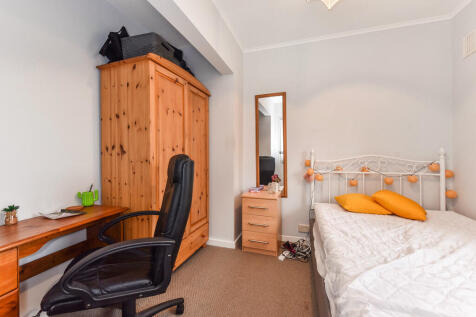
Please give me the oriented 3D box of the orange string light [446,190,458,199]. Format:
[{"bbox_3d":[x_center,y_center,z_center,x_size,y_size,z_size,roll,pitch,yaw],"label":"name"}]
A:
[{"bbox_3d":[2.037,0.342,1.756,0.079,0.079,0.076,0,0,19],"label":"orange string light"}]

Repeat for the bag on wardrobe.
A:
[{"bbox_3d":[-1.103,-0.965,1.705,0.283,0.303,0.242,0,0,19],"label":"bag on wardrobe"}]

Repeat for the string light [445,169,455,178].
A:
[{"bbox_3d":[2.015,0.143,1.766,0.076,0.079,0.076,0,0,19],"label":"string light"}]

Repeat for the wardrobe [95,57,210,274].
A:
[{"bbox_3d":[-0.800,0.114,2.005,0.616,1.898,1.009,0,0,19],"label":"wardrobe"}]

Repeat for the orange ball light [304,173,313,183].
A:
[{"bbox_3d":[0.827,0.223,2.170,0.076,0.086,0.076,0,0,0],"label":"orange ball light"}]

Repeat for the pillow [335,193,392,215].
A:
[{"bbox_3d":[1.266,0.438,1.842,0.444,0.131,0.404,0,7,19],"label":"pillow"}]

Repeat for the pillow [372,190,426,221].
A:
[{"bbox_3d":[1.396,0.398,1.659,0.424,0.141,0.353,19,15,18],"label":"pillow"}]

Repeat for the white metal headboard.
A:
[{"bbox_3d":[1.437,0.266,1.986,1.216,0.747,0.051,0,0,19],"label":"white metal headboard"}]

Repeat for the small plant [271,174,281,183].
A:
[{"bbox_3d":[0.434,0.235,2.140,0.101,0.101,0.096,0,0,19],"label":"small plant"}]

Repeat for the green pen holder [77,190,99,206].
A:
[{"bbox_3d":[-1.318,0.348,1.630,0.083,0.134,0.150,0,0,41],"label":"green pen holder"}]

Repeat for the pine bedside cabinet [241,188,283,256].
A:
[{"bbox_3d":[0.299,0.734,2.220,0.389,0.656,0.389,0,0,19],"label":"pine bedside cabinet"}]

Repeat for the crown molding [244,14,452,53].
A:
[{"bbox_3d":[1.098,-1.411,2.135,2.140,0.056,0.056,0,0,17],"label":"crown molding"}]

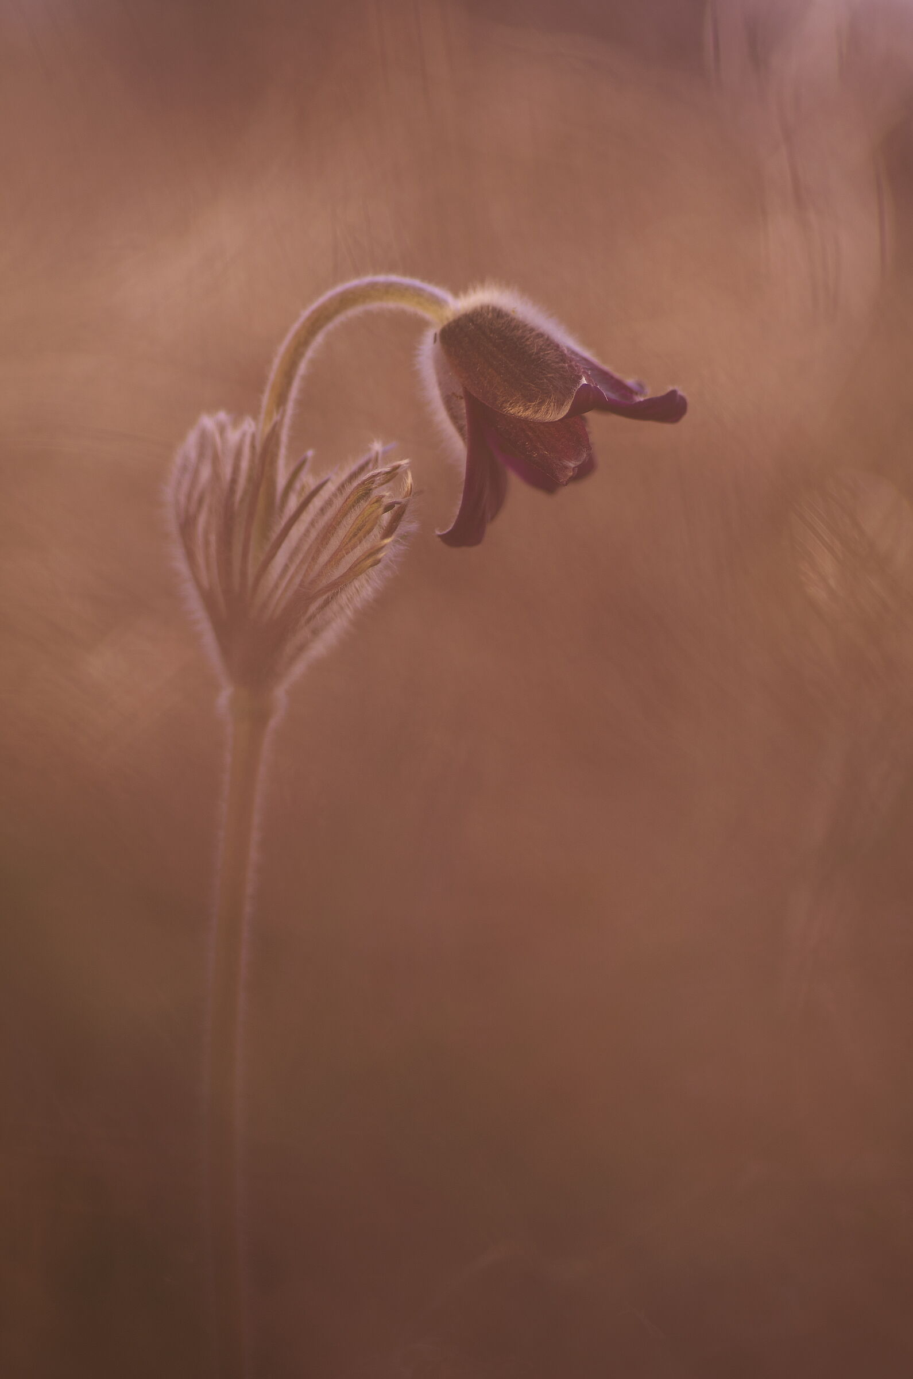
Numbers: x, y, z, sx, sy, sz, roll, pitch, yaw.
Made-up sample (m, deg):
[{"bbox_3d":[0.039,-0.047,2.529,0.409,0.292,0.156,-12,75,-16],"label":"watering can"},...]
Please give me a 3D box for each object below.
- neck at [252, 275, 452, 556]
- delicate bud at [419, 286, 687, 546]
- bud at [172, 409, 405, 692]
[{"bbox_3d":[-0.011,-0.029,0.600,0.021,0.029,0.005,0,3,0],"label":"neck"},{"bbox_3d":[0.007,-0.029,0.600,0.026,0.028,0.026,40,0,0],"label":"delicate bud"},{"bbox_3d":[-0.017,-0.014,0.600,0.025,0.029,0.023,6,3,0],"label":"bud"}]

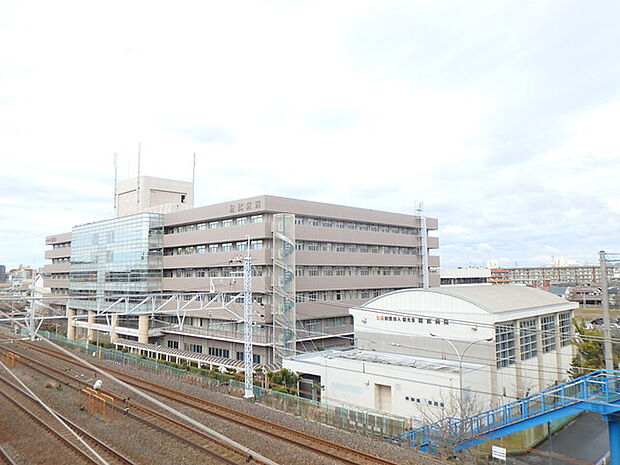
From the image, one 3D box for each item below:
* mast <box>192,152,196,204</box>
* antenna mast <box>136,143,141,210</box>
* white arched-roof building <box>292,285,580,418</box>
[{"bbox_3d":[-23.781,-11.011,103.257,0.450,11.001,0.450,-6,-7,45],"label":"mast"},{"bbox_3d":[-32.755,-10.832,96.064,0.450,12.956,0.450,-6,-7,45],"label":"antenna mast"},{"bbox_3d":[14.906,11.862,58.701,22.518,11.210,28.173,-6,-7,45],"label":"white arched-roof building"}]

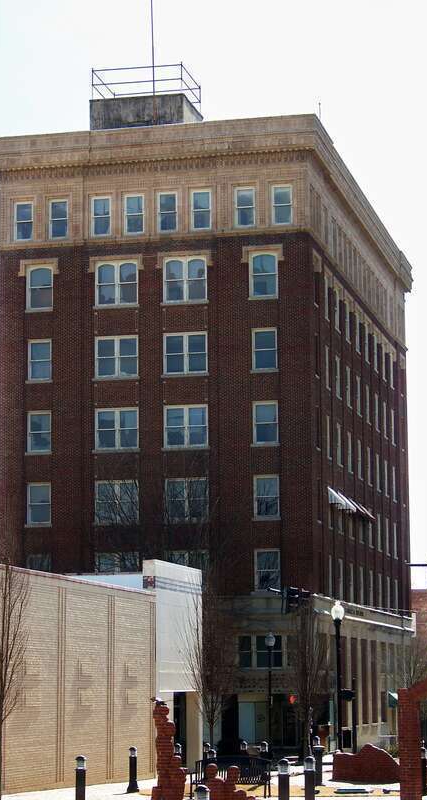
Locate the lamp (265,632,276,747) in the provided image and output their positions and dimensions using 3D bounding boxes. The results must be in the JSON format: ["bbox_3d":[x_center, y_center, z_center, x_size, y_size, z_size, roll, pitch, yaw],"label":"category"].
[{"bbox_3d":[2.330,12.108,83.351,0.430,4.920,0.430,-2,-8,13],"label":"lamp"}]

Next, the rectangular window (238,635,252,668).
[{"bbox_3d":[1.367,10.999,87.935,0.637,1.453,0.160,-2,-9,13],"label":"rectangular window"}]

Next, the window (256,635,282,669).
[{"bbox_3d":[2.421,10.873,86.974,1.150,1.450,0.150,-2,-8,13],"label":"window"}]

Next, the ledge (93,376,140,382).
[{"bbox_3d":[-4.347,-0.937,90.159,2.180,0.150,0.220,-2,-8,13],"label":"ledge"}]

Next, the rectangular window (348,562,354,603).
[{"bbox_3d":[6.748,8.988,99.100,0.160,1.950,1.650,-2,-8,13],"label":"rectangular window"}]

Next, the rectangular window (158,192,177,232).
[{"bbox_3d":[-2.123,-8.654,92.849,0.950,1.920,0.160,-2,-8,13],"label":"rectangular window"}]

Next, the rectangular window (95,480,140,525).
[{"bbox_3d":[-4.268,4.557,89.437,2.020,1.920,0.150,-2,-8,13],"label":"rectangular window"}]

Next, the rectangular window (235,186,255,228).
[{"bbox_3d":[1.459,-8.657,90.747,0.932,1.838,0.150,-2,-8,13],"label":"rectangular window"}]

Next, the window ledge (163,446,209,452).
[{"bbox_3d":[-1.222,2.195,89.667,2.233,0.150,0.200,-2,-8,13],"label":"window ledge"}]

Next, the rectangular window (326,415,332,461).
[{"bbox_3d":[5.177,1.676,91.818,0.150,1.900,1.750,-2,-8,13],"label":"rectangular window"}]

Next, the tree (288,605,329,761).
[{"bbox_3d":[3.000,8.989,64.357,1.350,5.010,1.350,-2,-8,13],"label":"tree"}]

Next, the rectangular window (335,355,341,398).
[{"bbox_3d":[5.921,-1.047,95.558,0.140,1.900,1.120,-2,-8,13],"label":"rectangular window"}]

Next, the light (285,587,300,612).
[{"bbox_3d":[3.221,8.082,81.500,0.450,1.060,0.360,-2,-8,13],"label":"light"}]

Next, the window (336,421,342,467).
[{"bbox_3d":[5.858,2.093,94.761,0.150,1.900,1.750,-2,-8,13],"label":"window"}]

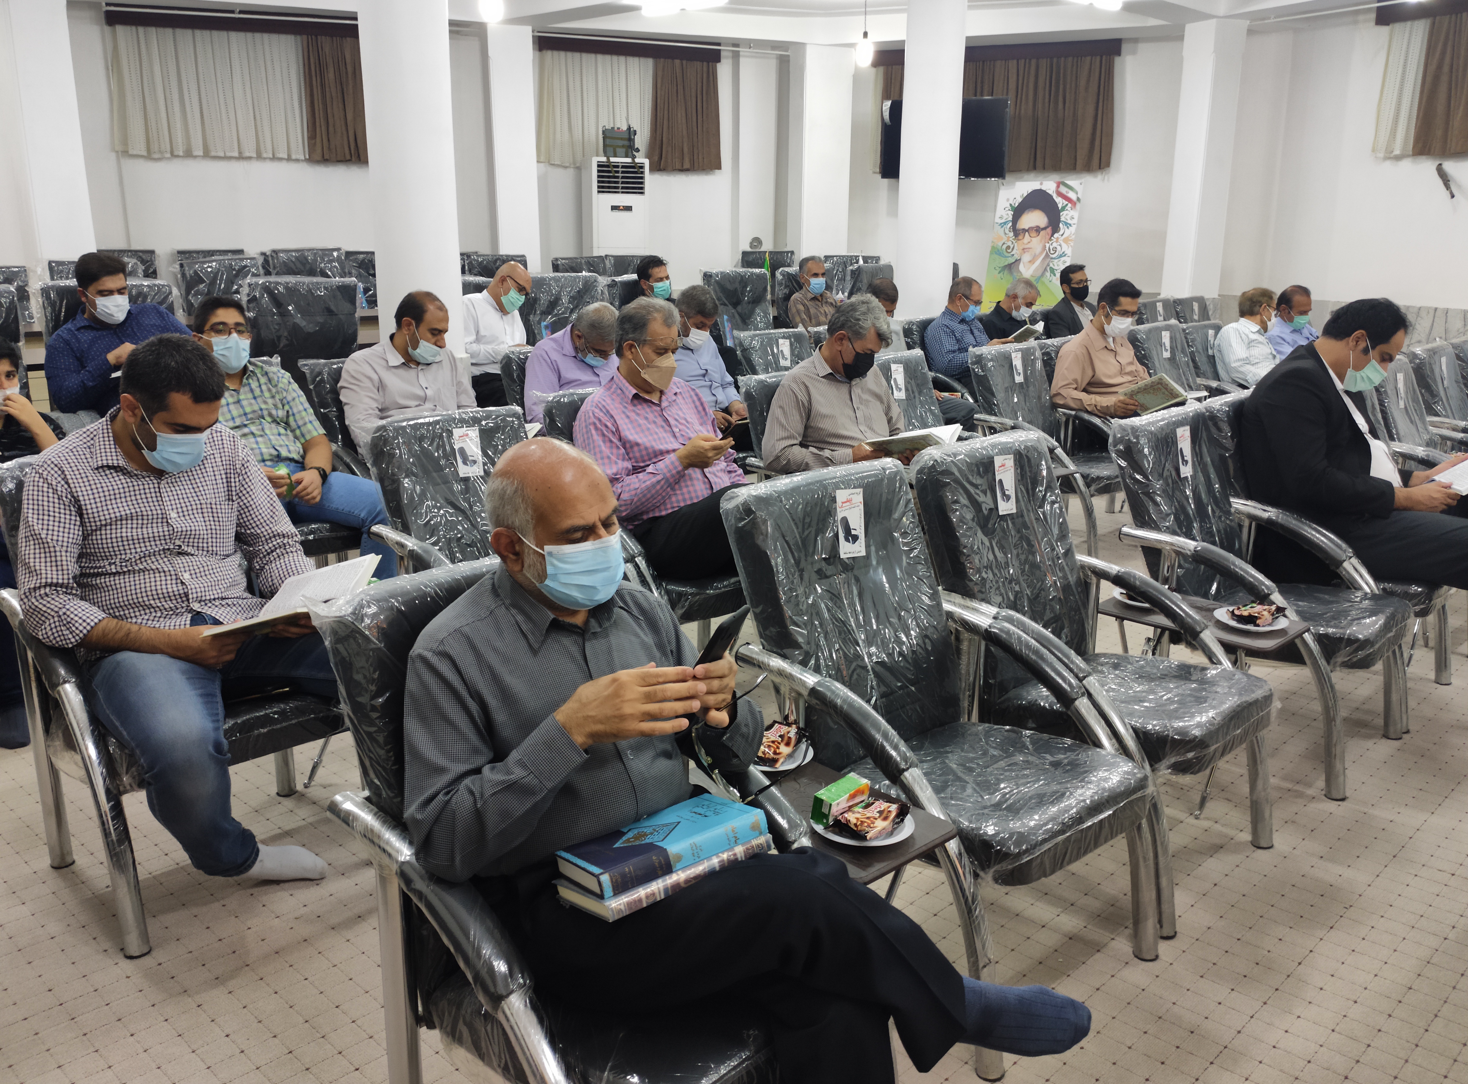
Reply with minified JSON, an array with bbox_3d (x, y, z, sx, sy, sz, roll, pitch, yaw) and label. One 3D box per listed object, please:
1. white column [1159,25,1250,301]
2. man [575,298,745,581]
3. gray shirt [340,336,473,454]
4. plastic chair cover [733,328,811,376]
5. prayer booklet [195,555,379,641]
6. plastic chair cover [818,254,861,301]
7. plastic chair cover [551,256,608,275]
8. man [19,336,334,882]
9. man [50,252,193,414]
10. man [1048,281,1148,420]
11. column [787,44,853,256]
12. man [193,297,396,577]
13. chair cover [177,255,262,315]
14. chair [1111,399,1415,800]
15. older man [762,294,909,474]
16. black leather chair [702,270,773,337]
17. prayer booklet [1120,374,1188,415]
[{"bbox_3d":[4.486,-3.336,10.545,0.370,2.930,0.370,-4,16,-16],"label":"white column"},{"bbox_3d":[-0.107,-0.127,3.634,0.557,1.323,0.762,-12,19,-41],"label":"man"},{"bbox_3d":[-1.372,-0.554,4.636,0.510,0.600,0.390,-13,20,-41],"label":"gray shirt"},{"bbox_3d":[0.460,-0.645,6.123,0.642,1.002,0.820,-12,19,-41],"label":"plastic chair cover"},{"bbox_3d":[-1.057,0.132,2.623,0.341,0.098,0.242,-12,-18,-41],"label":"prayer booklet"},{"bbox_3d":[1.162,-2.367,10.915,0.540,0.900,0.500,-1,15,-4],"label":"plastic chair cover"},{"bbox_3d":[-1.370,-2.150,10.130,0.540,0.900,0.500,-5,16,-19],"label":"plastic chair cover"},{"bbox_3d":[-1.251,0.169,2.583,0.576,1.297,0.712,-12,19,-41],"label":"man"},{"bbox_3d":[-2.690,-0.590,4.889,0.550,1.340,0.750,-11,19,-35],"label":"man"},{"bbox_3d":[2.135,-0.668,5.650,0.537,1.323,0.731,-12,19,-41],"label":"man"},{"bbox_3d":[0.826,-2.950,10.386,0.472,3.191,0.459,-4,15,-18],"label":"column"},{"bbox_3d":[-1.745,-0.285,4.175,0.537,1.317,0.731,-10,18,-36],"label":"man"},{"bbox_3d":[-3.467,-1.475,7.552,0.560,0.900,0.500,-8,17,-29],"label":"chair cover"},{"bbox_3d":[1.607,0.114,3.378,0.800,0.990,0.600,15,21,42],"label":"chair"},{"bbox_3d":[0.503,-0.270,4.190,0.550,1.310,0.731,-12,19,-41],"label":"older man"},{"bbox_3d":[0.096,-1.396,8.155,0.600,1.200,0.640,-9,18,-30],"label":"black leather chair"},{"bbox_3d":[2.134,-0.742,5.553,0.328,0.098,0.249,-12,-15,-41],"label":"prayer booklet"}]

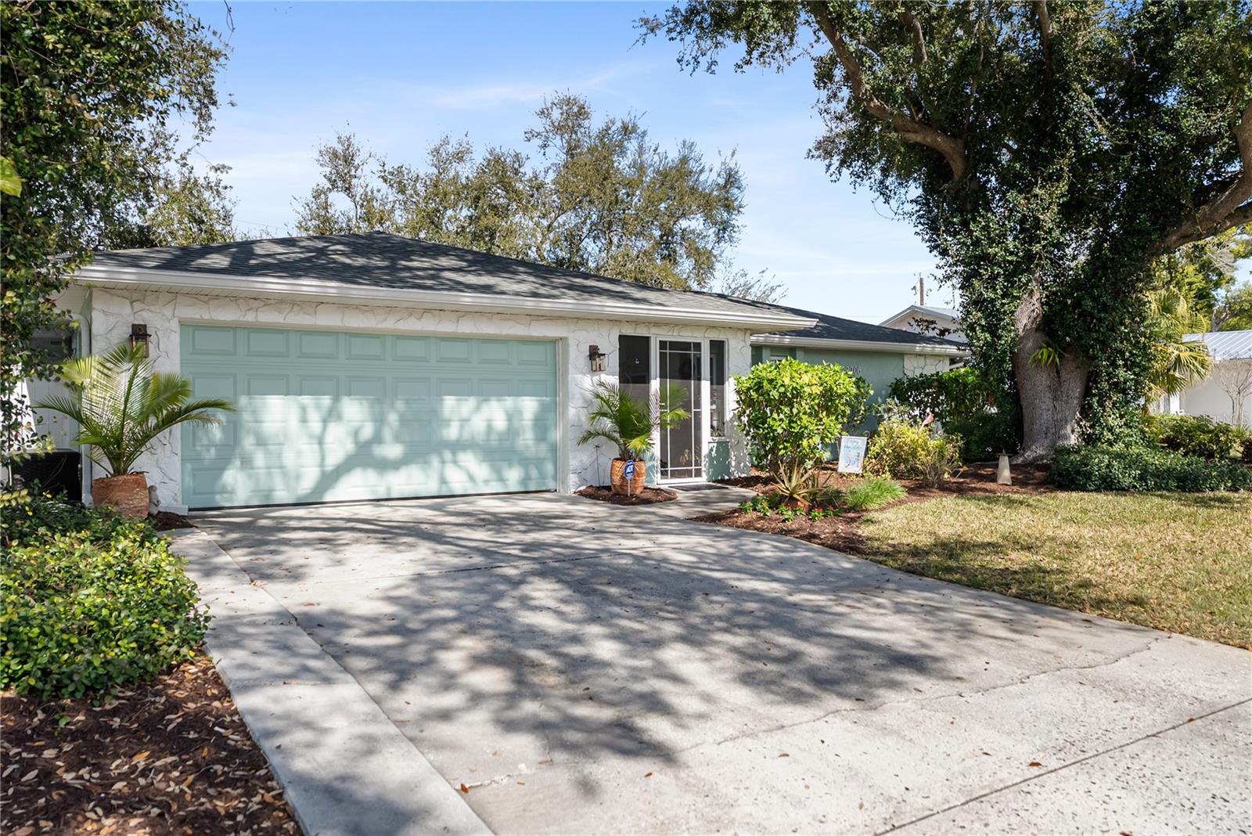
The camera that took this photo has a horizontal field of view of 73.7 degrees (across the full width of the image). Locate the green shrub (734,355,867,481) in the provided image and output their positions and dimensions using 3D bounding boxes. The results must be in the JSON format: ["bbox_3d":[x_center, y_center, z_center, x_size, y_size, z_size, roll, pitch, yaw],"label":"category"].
[{"bbox_3d":[2.570,0.010,12.200,1.950,1.770,1.750,0,0,-31],"label":"green shrub"}]

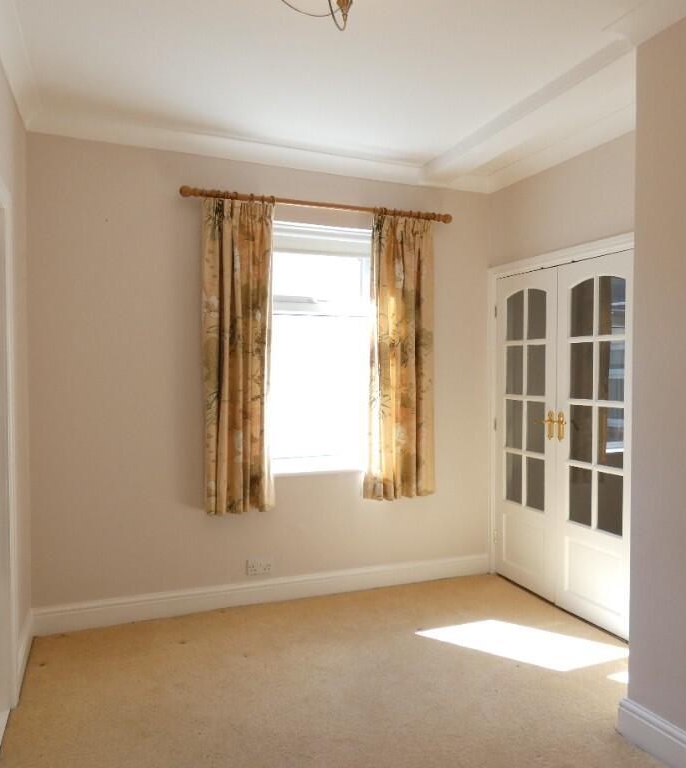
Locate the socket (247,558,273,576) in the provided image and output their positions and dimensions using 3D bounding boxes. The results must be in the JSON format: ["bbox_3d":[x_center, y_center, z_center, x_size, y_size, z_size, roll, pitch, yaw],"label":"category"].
[{"bbox_3d":[-0.489,1.082,3.477,0.148,0.090,0.013,0,1,-21],"label":"socket"}]

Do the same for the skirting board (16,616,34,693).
[{"bbox_3d":[-1.487,1.244,2.763,0.020,0.138,0.625,0,1,-21],"label":"skirting board"}]

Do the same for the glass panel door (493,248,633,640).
[{"bbox_3d":[1.276,0.302,3.479,0.045,1.981,1.163,0,1,-21],"label":"glass panel door"}]

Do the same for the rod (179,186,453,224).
[{"bbox_3d":[-0.087,-1.049,3.489,1.693,0.064,0.068,0,1,-21],"label":"rod"}]

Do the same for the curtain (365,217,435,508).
[{"bbox_3d":[0.360,-0.162,3.668,0.465,1.730,0.120,0,1,-21],"label":"curtain"}]

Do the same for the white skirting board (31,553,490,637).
[{"bbox_3d":[-0.300,1.229,3.547,2.780,0.138,0.020,0,1,-21],"label":"white skirting board"}]

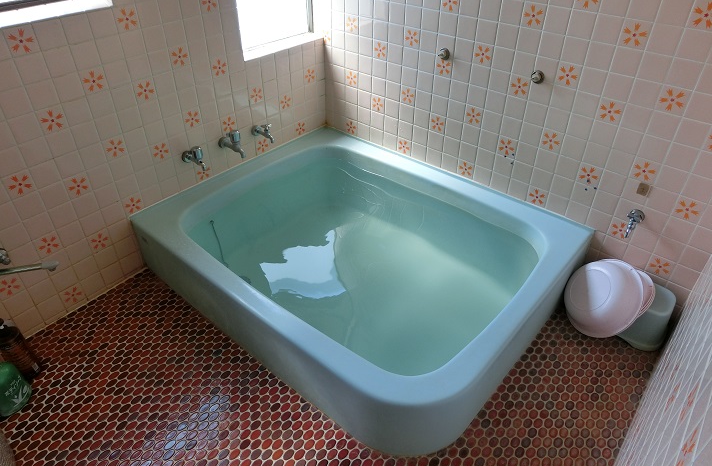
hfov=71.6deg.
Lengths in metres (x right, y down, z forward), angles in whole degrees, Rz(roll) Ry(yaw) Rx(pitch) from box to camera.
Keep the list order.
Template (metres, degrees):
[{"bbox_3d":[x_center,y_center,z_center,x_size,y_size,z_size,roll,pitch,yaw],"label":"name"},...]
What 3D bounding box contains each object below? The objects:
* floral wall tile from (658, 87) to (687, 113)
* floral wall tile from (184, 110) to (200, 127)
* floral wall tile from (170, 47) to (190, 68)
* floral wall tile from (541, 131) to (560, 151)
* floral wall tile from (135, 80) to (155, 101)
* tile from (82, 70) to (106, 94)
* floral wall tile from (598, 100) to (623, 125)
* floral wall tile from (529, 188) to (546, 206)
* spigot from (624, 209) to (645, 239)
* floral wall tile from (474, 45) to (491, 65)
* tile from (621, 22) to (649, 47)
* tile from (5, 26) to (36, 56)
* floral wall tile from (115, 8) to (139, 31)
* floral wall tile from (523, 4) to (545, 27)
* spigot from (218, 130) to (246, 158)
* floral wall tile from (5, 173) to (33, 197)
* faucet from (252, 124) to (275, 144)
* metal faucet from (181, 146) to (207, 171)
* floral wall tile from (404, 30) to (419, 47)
[{"bbox_3d":[0.935,-0.391,1.457,0.075,0.075,0.010,28,45,31],"label":"floral wall tile"},{"bbox_3d":[-0.629,-0.439,1.898,0.009,0.072,0.072,27,45,31],"label":"floral wall tile"},{"bbox_3d":[-0.628,-0.626,1.756,0.009,0.072,0.072,27,45,31],"label":"floral wall tile"},{"bbox_3d":[0.698,-0.327,1.765,0.075,0.075,0.010,28,45,31],"label":"floral wall tile"},{"bbox_3d":[-0.731,-0.492,1.708,0.009,0.072,0.072,27,45,31],"label":"floral wall tile"},{"bbox_3d":[-0.836,-0.482,1.575,0.010,0.075,0.075,28,45,31],"label":"tile"},{"bbox_3d":[0.810,-0.390,1.575,0.072,0.072,0.009,28,45,32],"label":"floral wall tile"},{"bbox_3d":[0.701,-0.137,1.907,0.075,0.075,0.010,28,45,31],"label":"floral wall tile"},{"bbox_3d":[1.162,-0.031,2.075,0.059,0.108,0.093,28,45,31],"label":"spigot"},{"bbox_3d":[0.571,-0.805,2.215,0.094,0.094,0.010,28,45,31],"label":"floral wall tile"},{"bbox_3d":[0.816,-0.578,1.445,0.075,0.075,0.010,28,45,31],"label":"tile"},{"bbox_3d":[-0.939,-0.537,1.385,0.010,0.075,0.075,28,45,31],"label":"tile"},{"bbox_3d":[-0.730,-0.682,1.577,0.010,0.075,0.075,28,45,31],"label":"floral wall tile"},{"bbox_3d":[0.579,-0.706,1.606,0.075,0.075,0.010,28,45,31],"label":"floral wall tile"},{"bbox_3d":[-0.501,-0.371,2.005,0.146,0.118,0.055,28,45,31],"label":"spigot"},{"bbox_3d":[-1.037,-0.150,1.518,0.009,0.072,0.072,27,45,31],"label":"floral wall tile"},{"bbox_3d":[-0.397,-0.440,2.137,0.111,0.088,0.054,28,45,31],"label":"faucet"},{"bbox_3d":[-0.619,-0.294,1.900,0.118,0.096,0.049,27,45,31],"label":"metal faucet"},{"bbox_3d":[0.275,-0.958,2.420,0.094,0.094,0.010,28,45,31],"label":"floral wall tile"}]

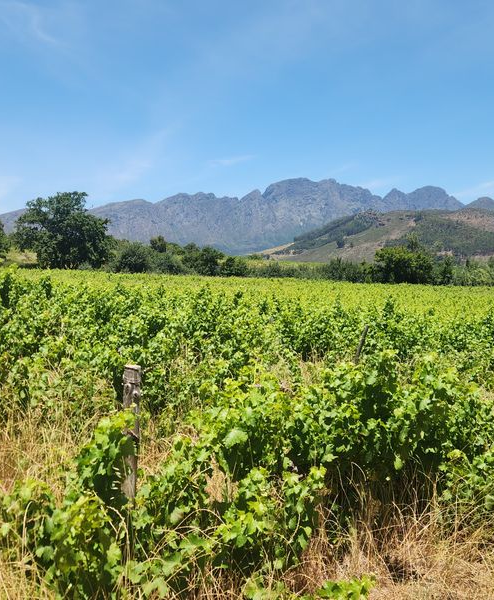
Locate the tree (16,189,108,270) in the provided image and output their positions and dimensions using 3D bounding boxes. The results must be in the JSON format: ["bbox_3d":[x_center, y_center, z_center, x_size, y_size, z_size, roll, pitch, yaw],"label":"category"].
[{"bbox_3d":[-20.079,-7.475,58.000,10.200,8.600,9.300,0,3,0],"label":"tree"}]

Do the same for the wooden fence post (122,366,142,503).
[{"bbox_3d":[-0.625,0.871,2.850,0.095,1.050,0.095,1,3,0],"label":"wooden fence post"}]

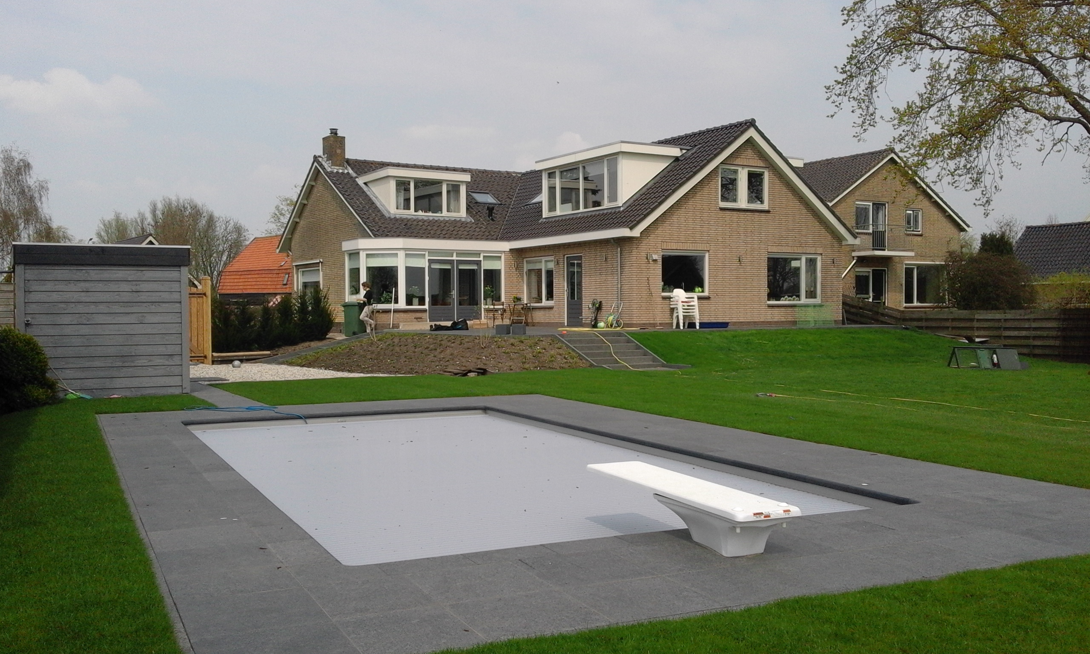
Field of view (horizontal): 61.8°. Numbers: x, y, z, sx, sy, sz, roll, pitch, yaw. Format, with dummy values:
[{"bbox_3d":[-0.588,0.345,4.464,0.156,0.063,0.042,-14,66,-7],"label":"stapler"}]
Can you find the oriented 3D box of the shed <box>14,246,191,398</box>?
[{"bbox_3d":[-7.500,-0.120,15.600,2.530,2.420,2.700,-1,1,-24],"label":"shed"}]

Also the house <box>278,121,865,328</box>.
[{"bbox_3d":[-0.150,-3.250,31.500,13.600,6.400,15.200,-1,1,-30],"label":"house"}]

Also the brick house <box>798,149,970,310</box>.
[{"bbox_3d":[12.100,-3.700,40.400,8.200,6.900,9.200,-1,1,-30],"label":"brick house"}]

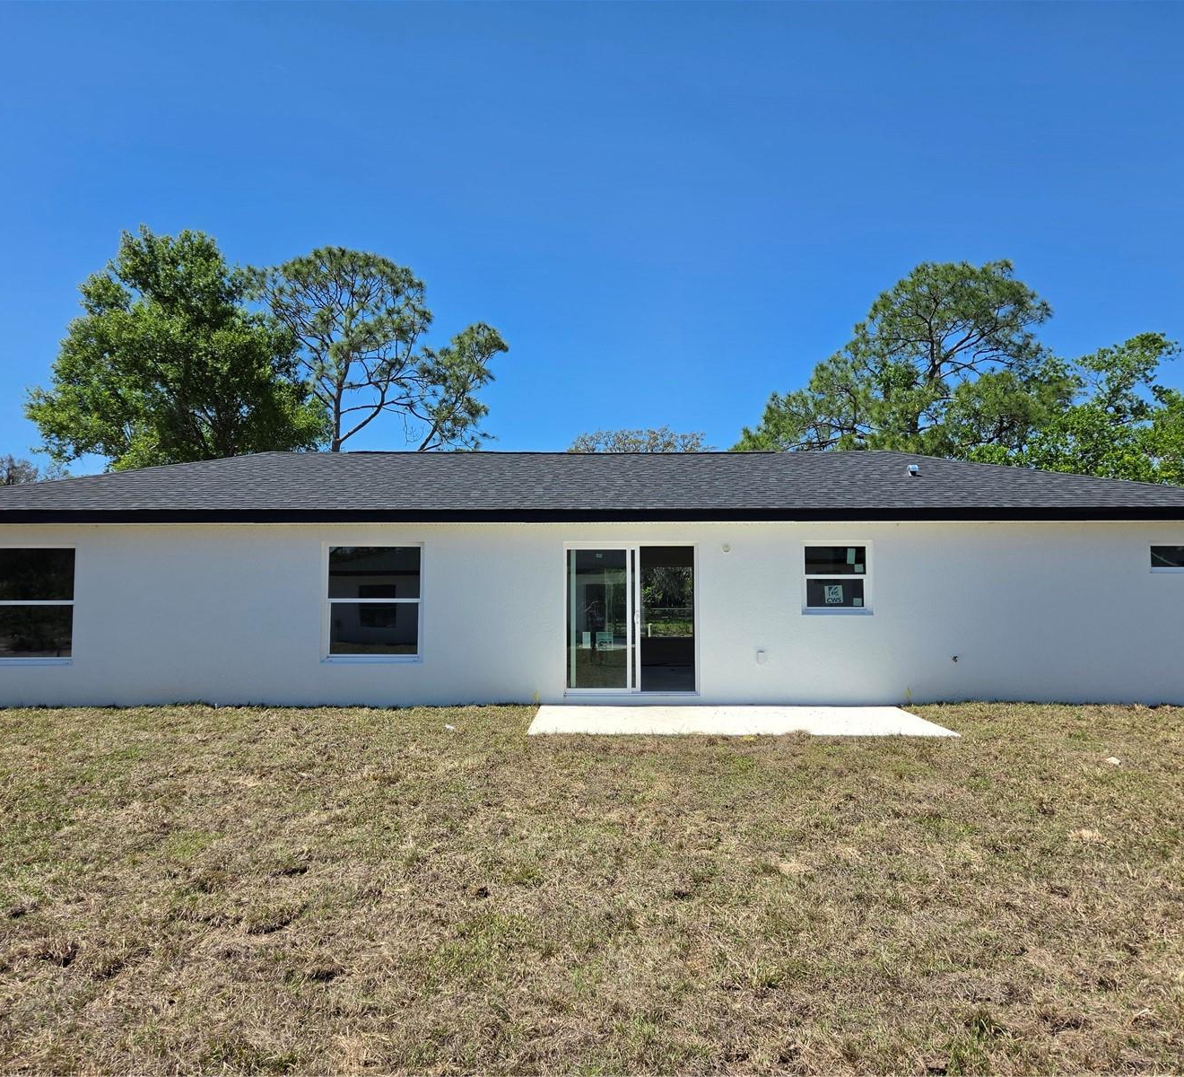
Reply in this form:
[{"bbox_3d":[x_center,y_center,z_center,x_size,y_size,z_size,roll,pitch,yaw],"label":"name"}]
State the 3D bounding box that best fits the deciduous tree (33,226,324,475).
[{"bbox_3d":[-14.628,-3.599,33.310,10.481,14.727,9.500,0,-4,0],"label":"deciduous tree"}]

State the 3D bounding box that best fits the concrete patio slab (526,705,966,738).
[{"bbox_3d":[1.722,2.321,11.911,4.868,0.110,2.429,0,-2,1],"label":"concrete patio slab"}]

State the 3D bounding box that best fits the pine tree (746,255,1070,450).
[{"bbox_3d":[11.993,-3.374,36.296,12.927,14.510,10.500,0,-4,0],"label":"pine tree"}]

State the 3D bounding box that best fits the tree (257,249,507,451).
[{"bbox_3d":[-8.271,-3.709,37.324,9.895,15.433,8.500,0,-4,0],"label":"tree"}]

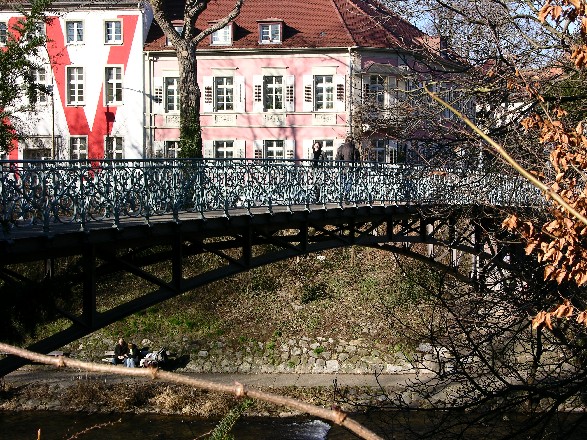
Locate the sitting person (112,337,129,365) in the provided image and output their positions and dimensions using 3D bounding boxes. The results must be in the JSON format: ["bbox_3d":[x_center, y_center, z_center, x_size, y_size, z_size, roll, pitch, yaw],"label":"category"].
[{"bbox_3d":[-6.243,4.897,40.500,0.570,1.180,0.800,0,2,3],"label":"sitting person"}]

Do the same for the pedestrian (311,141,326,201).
[{"bbox_3d":[0.655,-1.269,29.900,0.480,1.660,0.400,1,2,25],"label":"pedestrian"}]

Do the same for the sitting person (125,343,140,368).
[{"bbox_3d":[-5.798,4.987,40.500,0.520,1.080,0.750,0,2,7],"label":"sitting person"}]

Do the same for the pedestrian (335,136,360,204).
[{"bbox_3d":[1.422,-1.292,29.200,0.600,1.770,0.400,1,2,24],"label":"pedestrian"}]

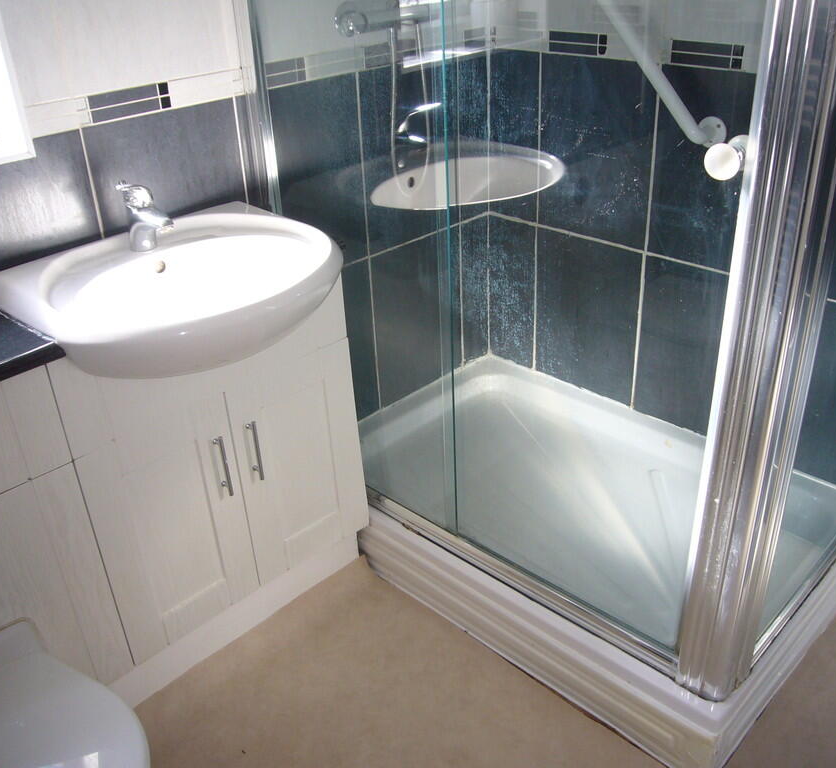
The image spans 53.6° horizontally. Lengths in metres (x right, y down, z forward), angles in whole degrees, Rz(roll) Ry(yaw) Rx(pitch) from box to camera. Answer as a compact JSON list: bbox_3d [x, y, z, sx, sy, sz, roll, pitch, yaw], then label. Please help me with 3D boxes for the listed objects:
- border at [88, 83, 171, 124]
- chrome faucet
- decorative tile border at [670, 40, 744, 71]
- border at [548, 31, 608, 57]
[{"bbox_3d":[-0.532,-0.522,1.535,0.166,0.048,0.010,-27,37,-37],"label":"border"},{"bbox_3d":[-0.499,-0.301,1.465,0.080,0.138,0.128,-27,37,-37],"label":"chrome faucet"},{"bbox_3d":[0.611,-0.697,1.754,0.010,0.048,0.166,-27,37,-37],"label":"decorative tile border"},{"bbox_3d":[0.380,-0.808,1.965,0.010,0.048,0.166,-27,37,-37],"label":"border"}]

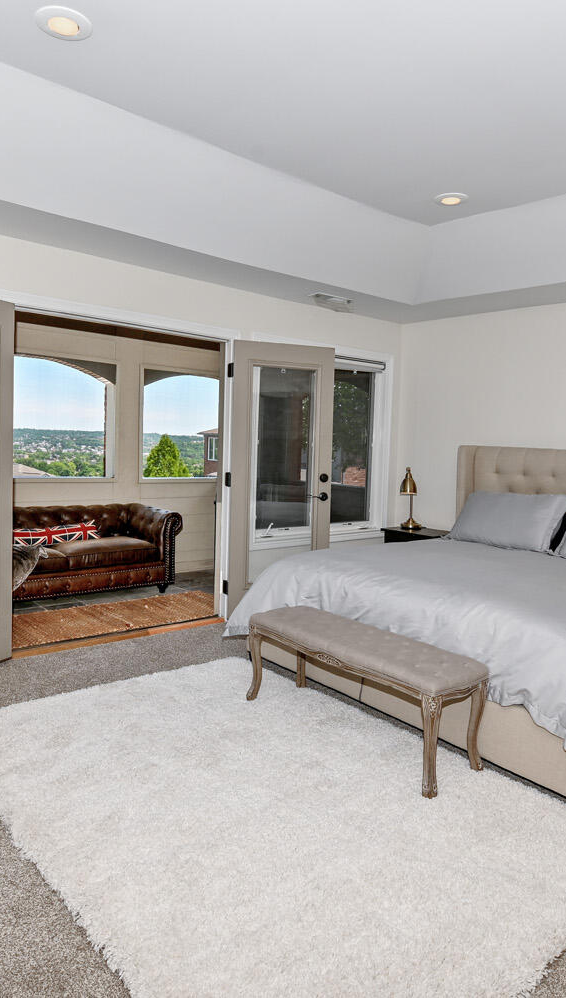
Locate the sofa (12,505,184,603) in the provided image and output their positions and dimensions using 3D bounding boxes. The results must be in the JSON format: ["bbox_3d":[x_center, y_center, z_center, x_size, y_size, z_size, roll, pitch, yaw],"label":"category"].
[{"bbox_3d":[-1.966,0.462,5.396,2.050,0.740,0.880,-1,6,-38],"label":"sofa"}]

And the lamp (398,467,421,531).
[{"bbox_3d":[1.171,-0.002,5.621,0.175,0.550,0.360,4,5,17],"label":"lamp"}]

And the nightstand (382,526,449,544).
[{"bbox_3d":[1.218,0.615,5.507,0.385,0.655,0.535,-2,7,-42],"label":"nightstand"}]

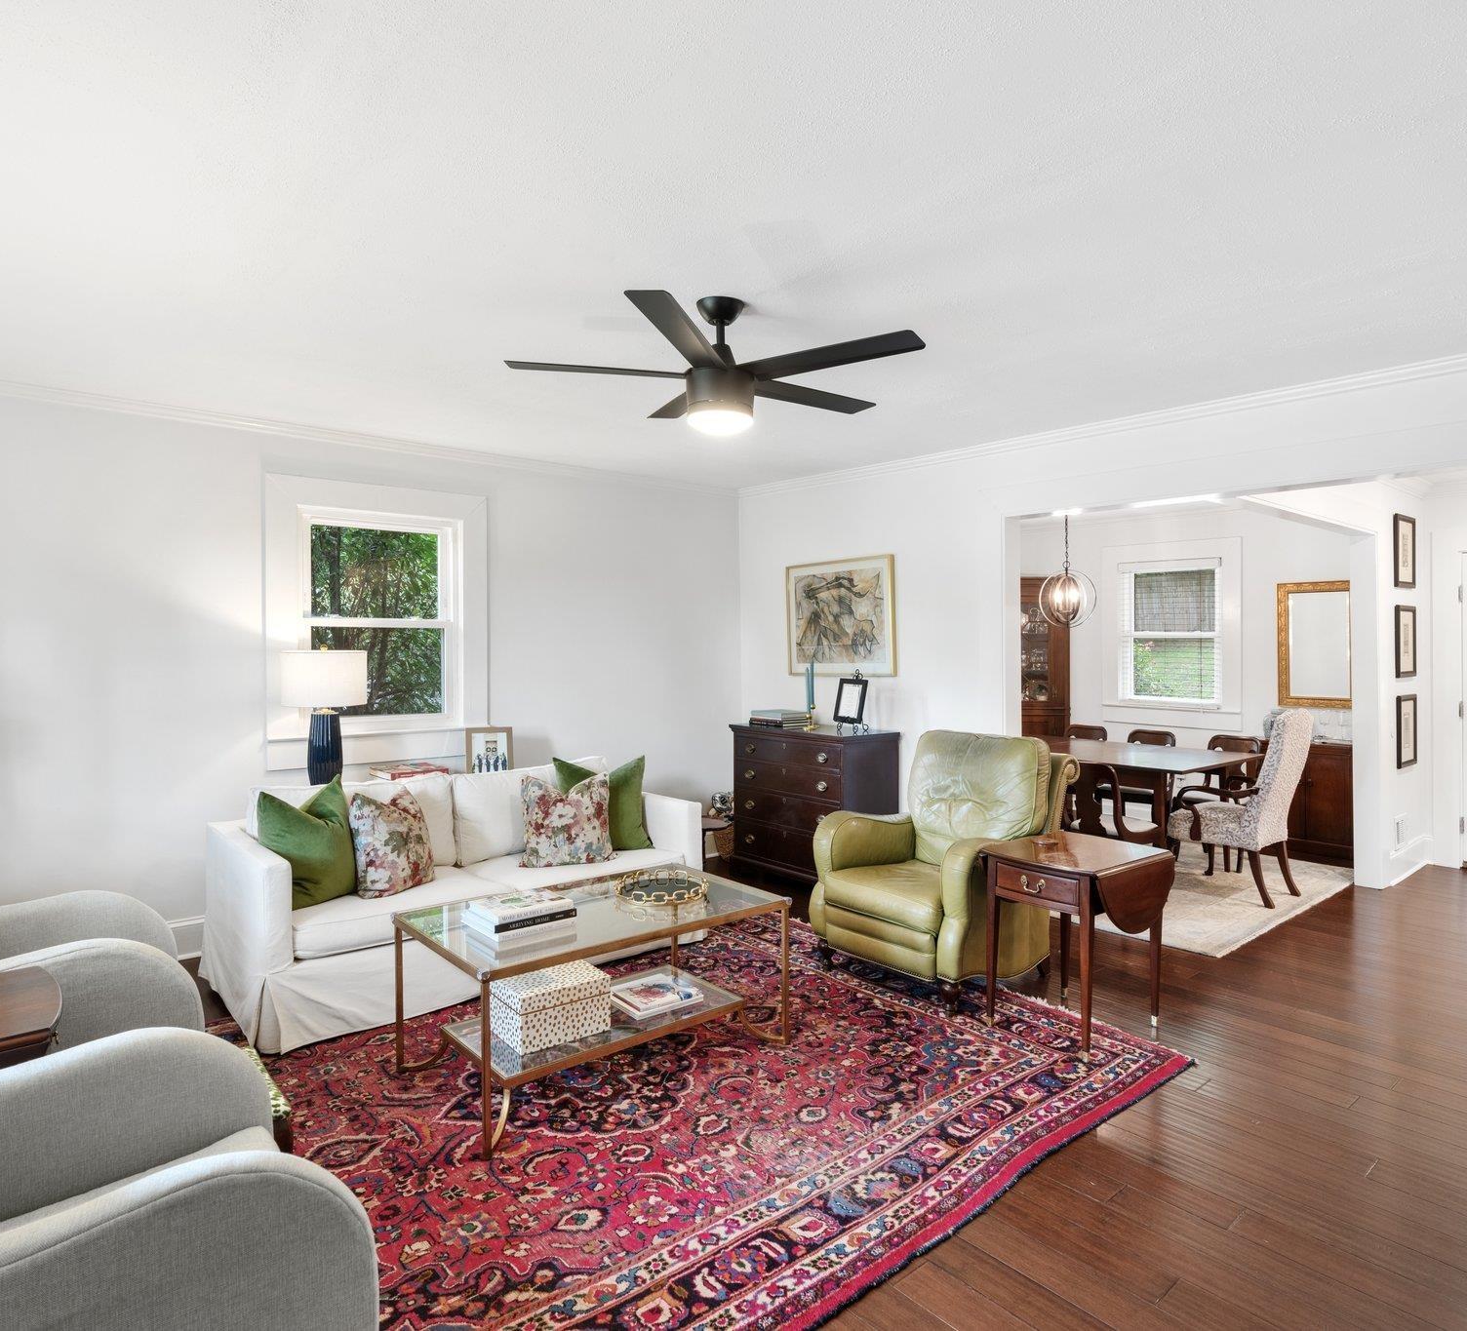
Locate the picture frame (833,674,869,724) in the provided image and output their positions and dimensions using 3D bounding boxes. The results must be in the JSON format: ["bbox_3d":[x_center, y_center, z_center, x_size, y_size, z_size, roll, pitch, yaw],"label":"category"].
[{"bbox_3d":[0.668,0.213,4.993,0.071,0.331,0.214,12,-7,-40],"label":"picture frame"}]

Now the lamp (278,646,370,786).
[{"bbox_3d":[-1.917,0.250,4.174,0.407,0.683,0.407,-1,1,-40],"label":"lamp"}]

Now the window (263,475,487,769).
[{"bbox_3d":[-1.778,-0.212,4.562,1.120,1.420,0.100,-1,1,-40],"label":"window"}]

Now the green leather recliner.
[{"bbox_3d":[0.931,0.817,3.938,0.906,1.038,0.784,-1,1,-40],"label":"green leather recliner"}]

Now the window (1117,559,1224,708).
[{"bbox_3d":[3.457,-0.253,7.023,0.090,1.150,0.800,-1,1,-42],"label":"window"}]

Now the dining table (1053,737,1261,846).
[{"bbox_3d":[2.206,0.914,5.696,1.170,0.755,1.800,-1,1,-42],"label":"dining table"}]

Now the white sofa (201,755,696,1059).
[{"bbox_3d":[-1.227,0.903,4.056,1.940,0.850,0.990,-1,1,-40],"label":"white sofa"}]

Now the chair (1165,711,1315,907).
[{"bbox_3d":[2.924,0.785,5.154,0.600,1.053,0.656,-1,1,-40],"label":"chair"}]

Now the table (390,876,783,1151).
[{"bbox_3d":[-0.459,1.096,3.057,1.150,0.504,0.677,-1,1,-40],"label":"table"}]

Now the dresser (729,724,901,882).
[{"bbox_3d":[0.459,0.838,5.253,0.458,0.922,0.926,-1,1,-40],"label":"dresser"}]

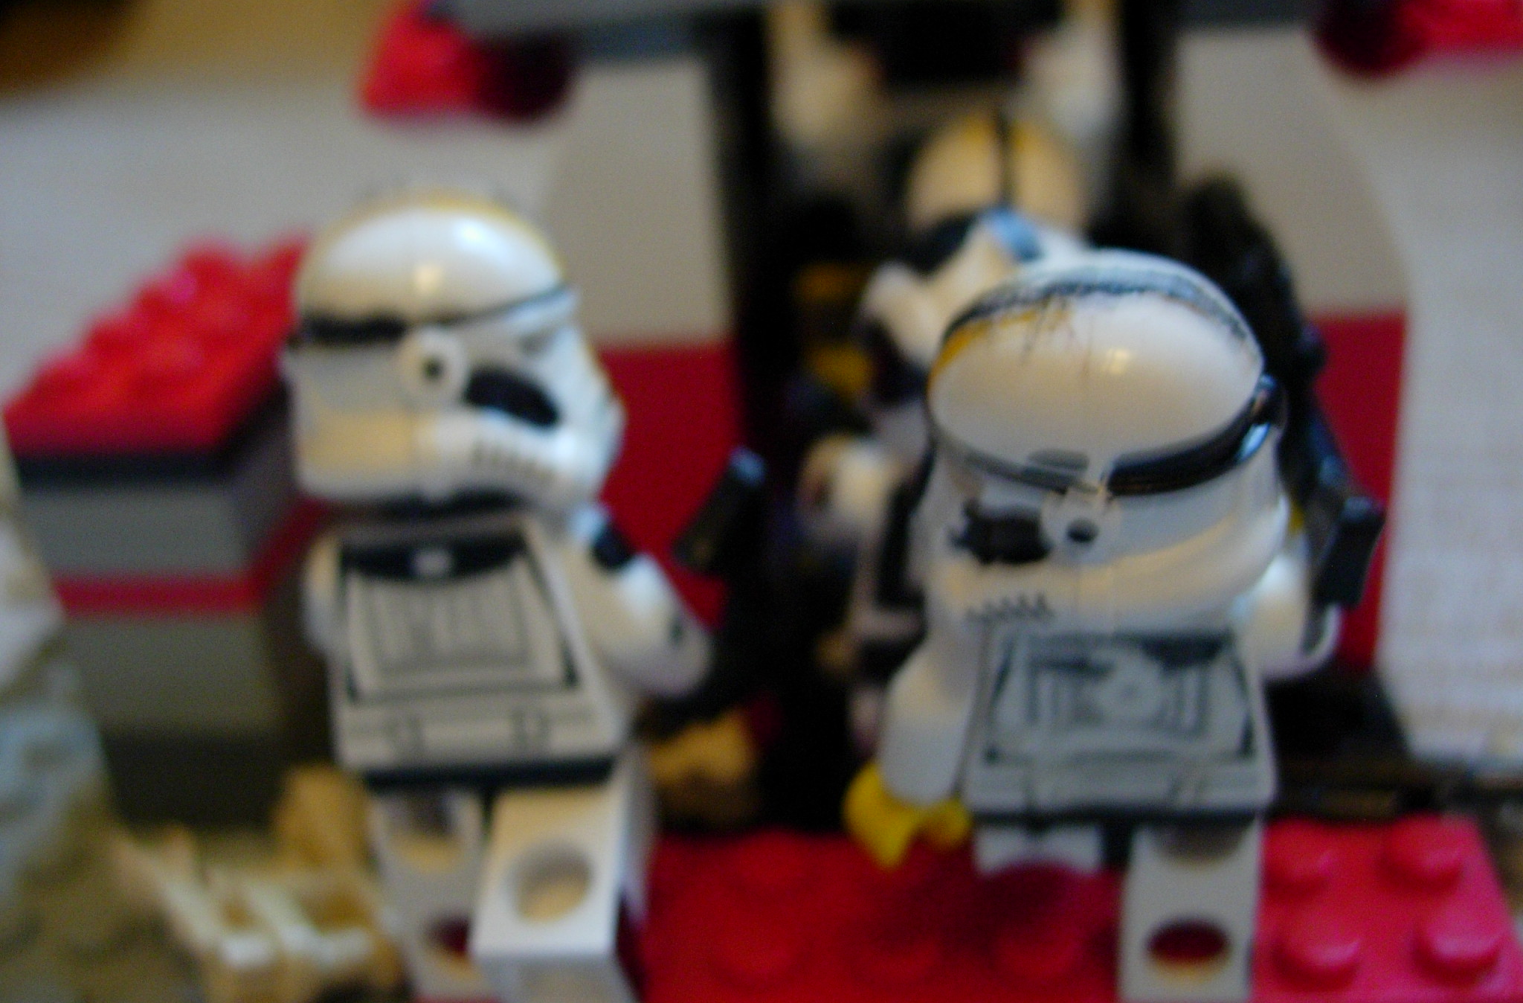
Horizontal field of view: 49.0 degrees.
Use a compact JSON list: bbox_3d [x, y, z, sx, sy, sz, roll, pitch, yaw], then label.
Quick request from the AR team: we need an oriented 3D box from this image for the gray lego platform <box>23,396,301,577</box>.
[{"bbox_3d":[-0.044,-0.004,0.136,0.016,0.006,0.032,-1,24,5],"label":"gray lego platform"}]

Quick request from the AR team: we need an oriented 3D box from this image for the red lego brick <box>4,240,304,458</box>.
[{"bbox_3d":[-0.045,-0.012,0.132,0.016,0.005,0.033,-1,24,5],"label":"red lego brick"}]

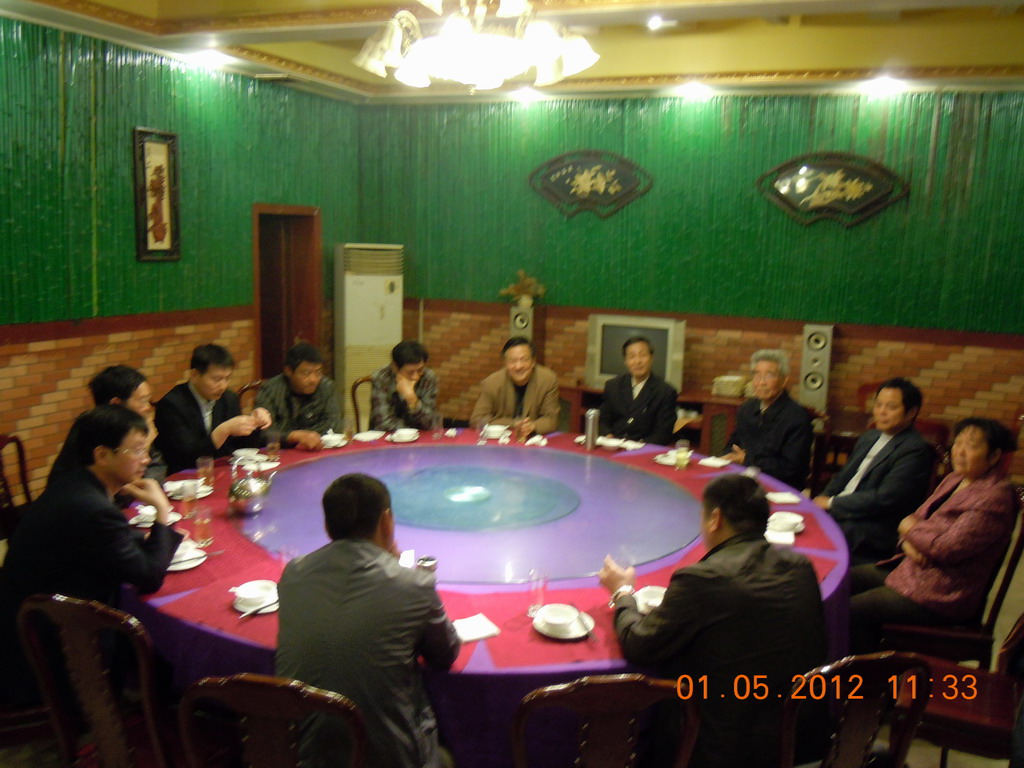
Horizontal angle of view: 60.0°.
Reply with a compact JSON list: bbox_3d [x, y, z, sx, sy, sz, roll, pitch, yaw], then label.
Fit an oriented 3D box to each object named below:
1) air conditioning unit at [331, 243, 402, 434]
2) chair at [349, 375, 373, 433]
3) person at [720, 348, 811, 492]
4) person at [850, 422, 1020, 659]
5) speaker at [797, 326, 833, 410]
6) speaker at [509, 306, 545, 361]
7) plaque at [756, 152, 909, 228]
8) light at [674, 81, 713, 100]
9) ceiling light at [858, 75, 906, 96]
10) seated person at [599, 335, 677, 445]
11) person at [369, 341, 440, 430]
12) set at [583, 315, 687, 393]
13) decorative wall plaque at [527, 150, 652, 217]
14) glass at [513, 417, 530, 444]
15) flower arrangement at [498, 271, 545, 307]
[{"bbox_3d":[-1.273,-0.377,7.897,0.515,1.708,0.360,-2,10,-24],"label":"air conditioning unit"},{"bbox_3d":[-0.704,0.430,5.339,0.460,1.000,0.500,-2,10,-19],"label":"chair"},{"bbox_3d":[1.183,0.471,4.608,0.760,1.280,0.500,-6,12,-39],"label":"person"},{"bbox_3d":[1.509,0.710,3.387,0.730,1.230,0.500,3,10,9],"label":"person"},{"bbox_3d":[2.244,0.182,6.632,0.194,1.248,0.280,5,10,19],"label":"speaker"},{"bbox_3d":[0.130,-0.313,7.473,0.205,0.650,0.270,5,10,19],"label":"speaker"},{"bbox_3d":[2.412,-1.465,6.711,1.078,0.554,0.060,5,10,19],"label":"plaque"},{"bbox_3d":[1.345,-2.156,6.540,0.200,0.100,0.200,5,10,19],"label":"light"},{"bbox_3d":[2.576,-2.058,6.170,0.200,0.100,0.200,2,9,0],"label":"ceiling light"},{"bbox_3d":[0.588,0.405,4.790,0.500,1.310,0.750,6,10,22],"label":"seated person"},{"bbox_3d":[-0.634,0.360,5.171,0.480,1.210,0.720,-1,10,-18],"label":"person"},{"bbox_3d":[1.002,-0.262,6.875,0.736,0.542,0.500,5,10,19],"label":"set"},{"bbox_3d":[0.636,-1.606,7.144,1.022,0.534,0.050,5,10,19],"label":"decorative wall plaque"},{"bbox_3d":[0.047,0.245,4.684,0.070,0.125,0.070,2,9,0],"label":"glass"},{"bbox_3d":[0.088,-0.791,7.413,0.390,0.311,0.300,2,10,0],"label":"flower arrangement"}]

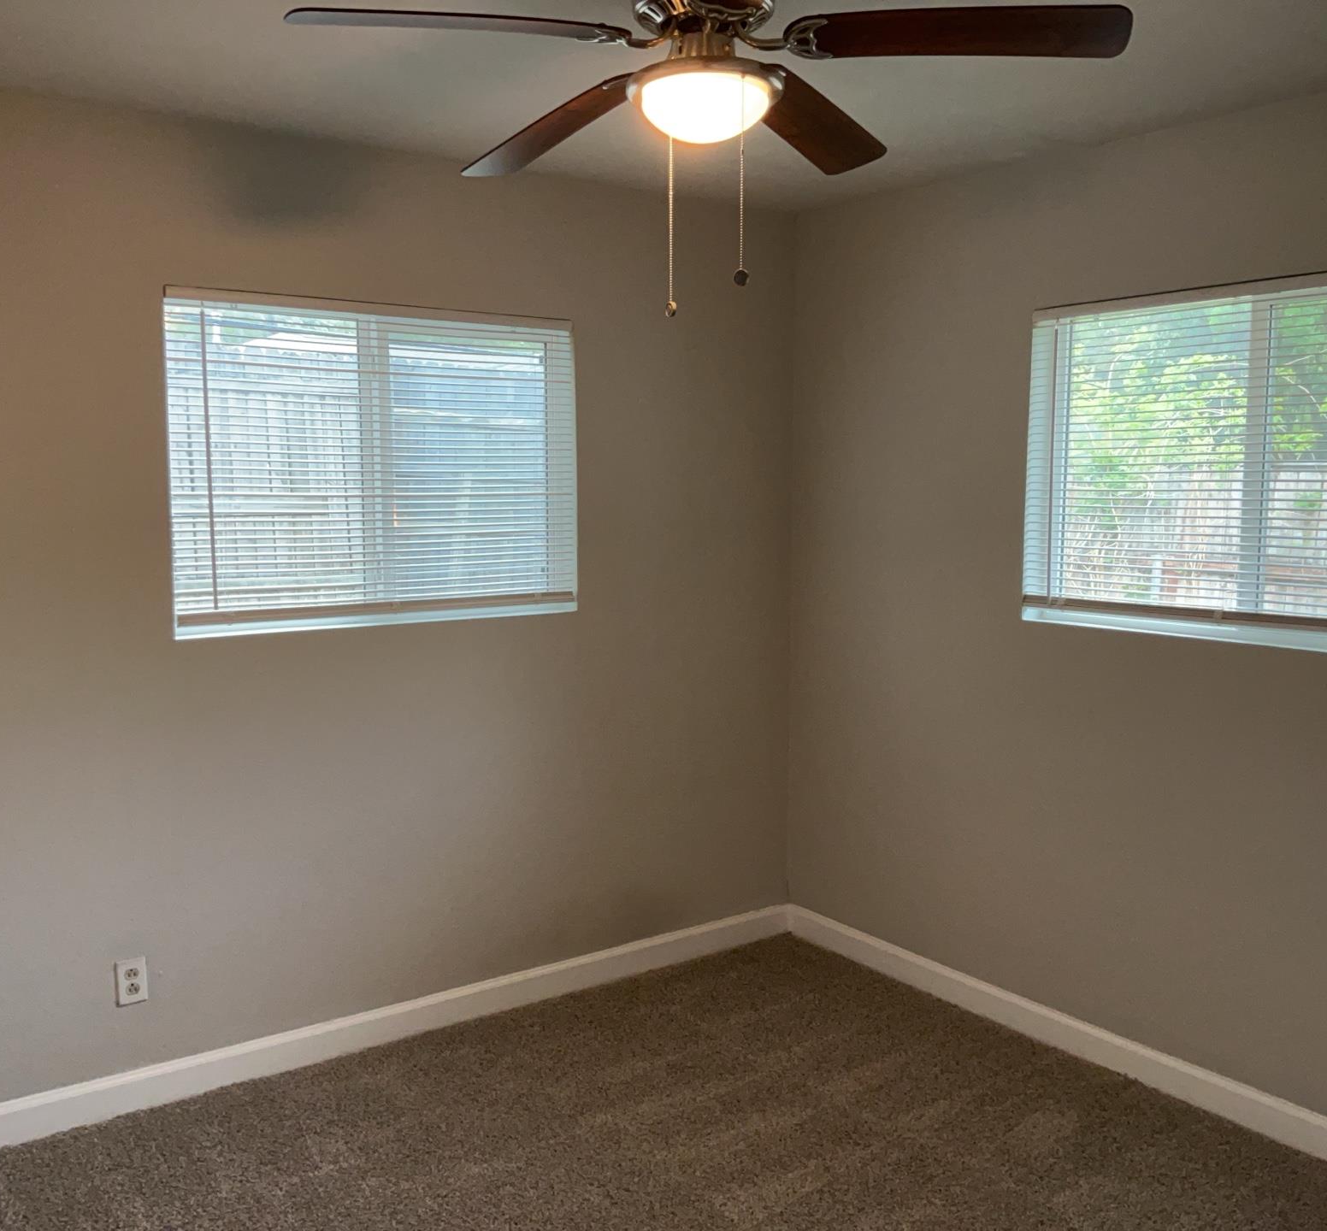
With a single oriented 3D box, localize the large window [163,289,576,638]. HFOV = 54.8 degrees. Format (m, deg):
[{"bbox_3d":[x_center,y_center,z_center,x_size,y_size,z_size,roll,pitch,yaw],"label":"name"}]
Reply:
[{"bbox_3d":[-0.752,-0.403,3.465,1.155,0.852,0.100,-4,7,-36],"label":"large window"}]

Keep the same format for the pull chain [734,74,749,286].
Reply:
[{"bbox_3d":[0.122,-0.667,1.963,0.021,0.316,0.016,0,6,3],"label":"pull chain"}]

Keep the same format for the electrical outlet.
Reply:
[{"bbox_3d":[-1.302,0.900,3.141,0.072,0.115,0.011,-4,7,-36],"label":"electrical outlet"}]

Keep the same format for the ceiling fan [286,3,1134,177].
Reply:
[{"bbox_3d":[0.069,-0.937,2.032,1.270,0.335,1.250,0,6,-4],"label":"ceiling fan"}]

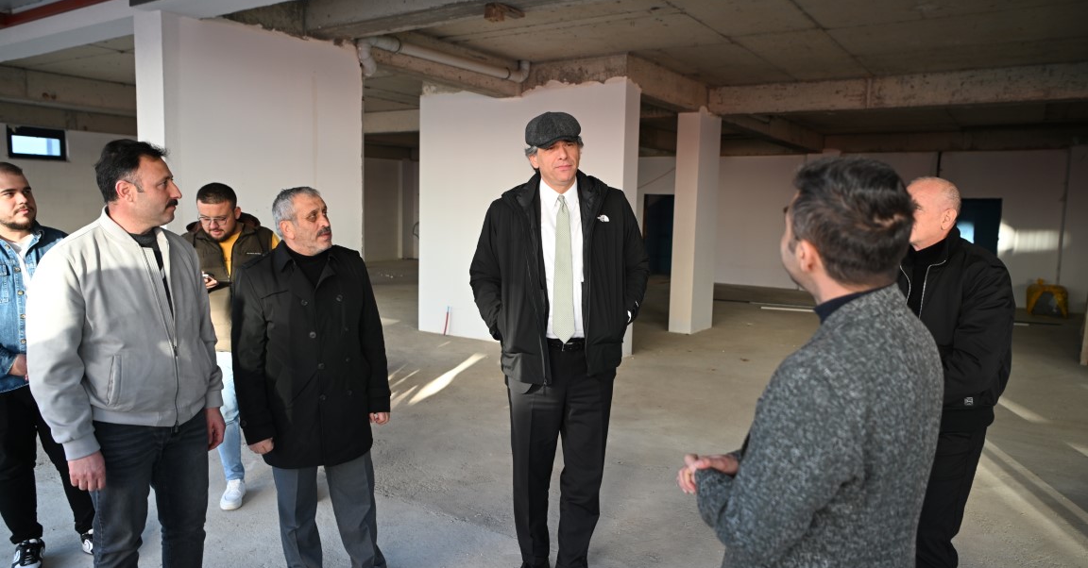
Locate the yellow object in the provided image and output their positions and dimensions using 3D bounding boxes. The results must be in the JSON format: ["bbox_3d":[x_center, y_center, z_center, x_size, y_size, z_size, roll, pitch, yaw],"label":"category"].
[{"bbox_3d":[8.302,0.218,11.902,0.500,0.600,0.450,5,7,33],"label":"yellow object"}]

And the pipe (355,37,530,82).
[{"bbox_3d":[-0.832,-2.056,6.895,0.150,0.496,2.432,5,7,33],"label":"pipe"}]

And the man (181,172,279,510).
[{"bbox_3d":[-1.663,0.314,3.829,0.560,1.674,0.440,1,6,-5],"label":"man"}]

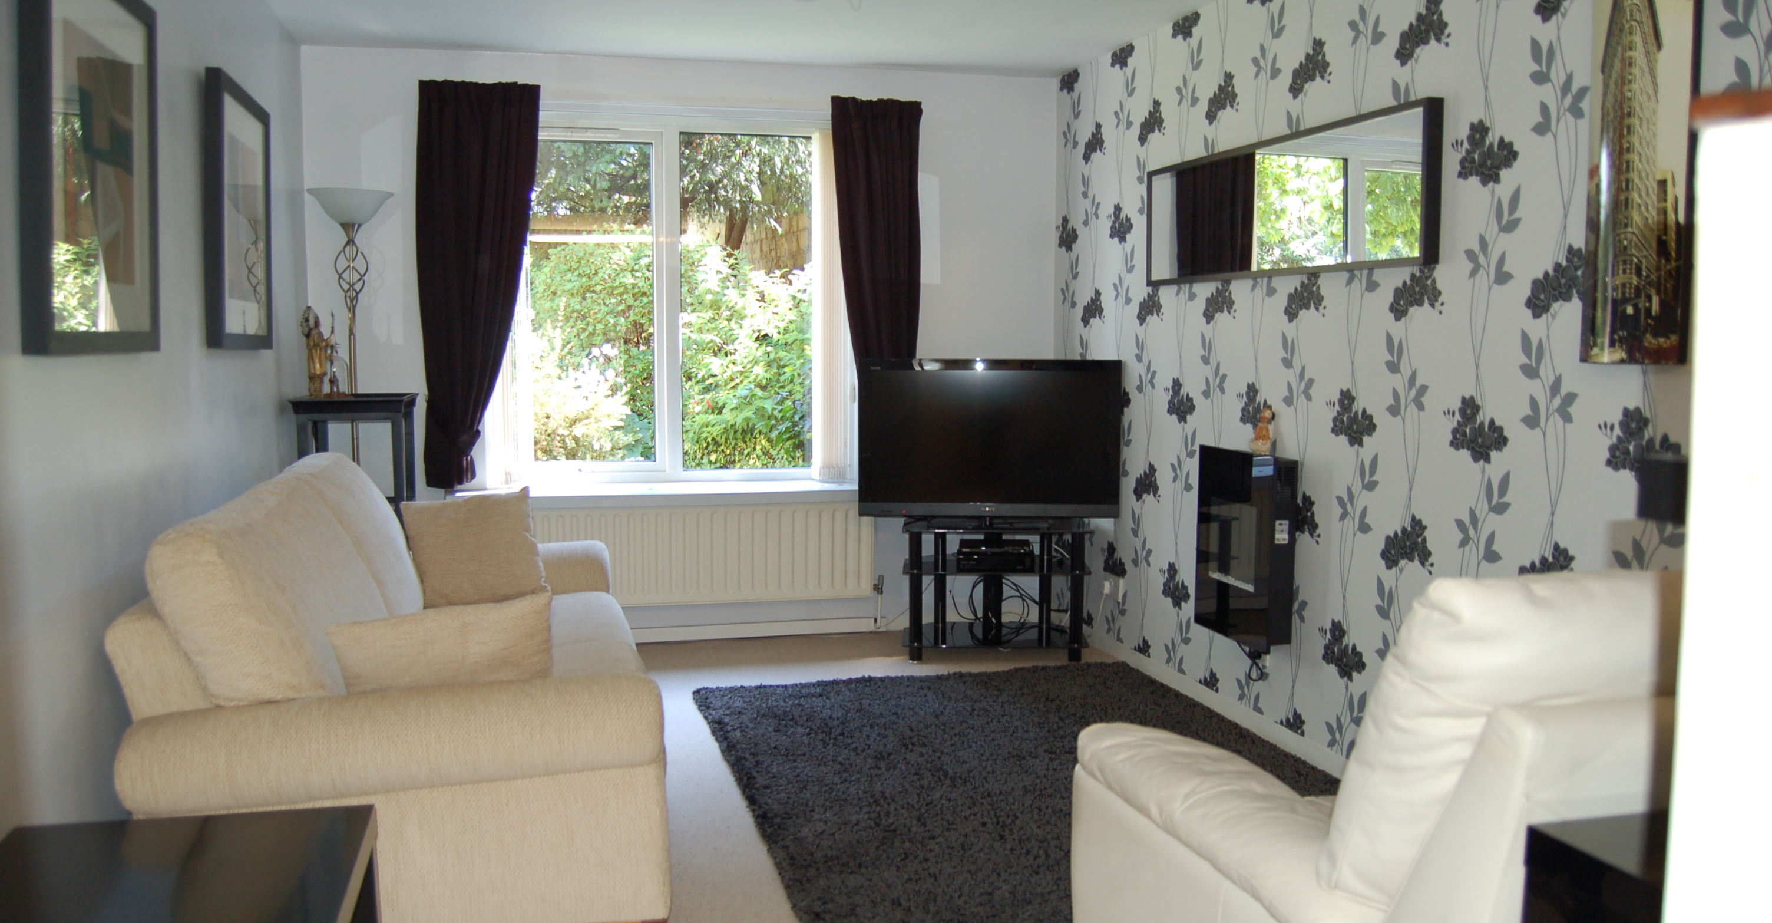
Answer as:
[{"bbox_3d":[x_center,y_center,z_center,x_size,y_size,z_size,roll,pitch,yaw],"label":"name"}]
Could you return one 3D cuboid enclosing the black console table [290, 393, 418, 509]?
[{"bbox_3d":[-1.906,0.287,4.807,0.380,1.041,0.420,-1,5,-15],"label":"black console table"}]

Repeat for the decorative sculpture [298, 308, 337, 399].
[{"bbox_3d":[-2.009,-0.381,4.687,0.110,0.350,0.105,4,6,31],"label":"decorative sculpture"}]

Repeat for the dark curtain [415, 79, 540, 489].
[{"bbox_3d":[-1.587,-0.679,5.219,0.450,1.580,0.120,-1,5,-15],"label":"dark curtain"}]

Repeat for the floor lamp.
[{"bbox_3d":[-2.015,-0.117,5.032,0.300,1.804,0.300,-1,5,-15],"label":"floor lamp"}]

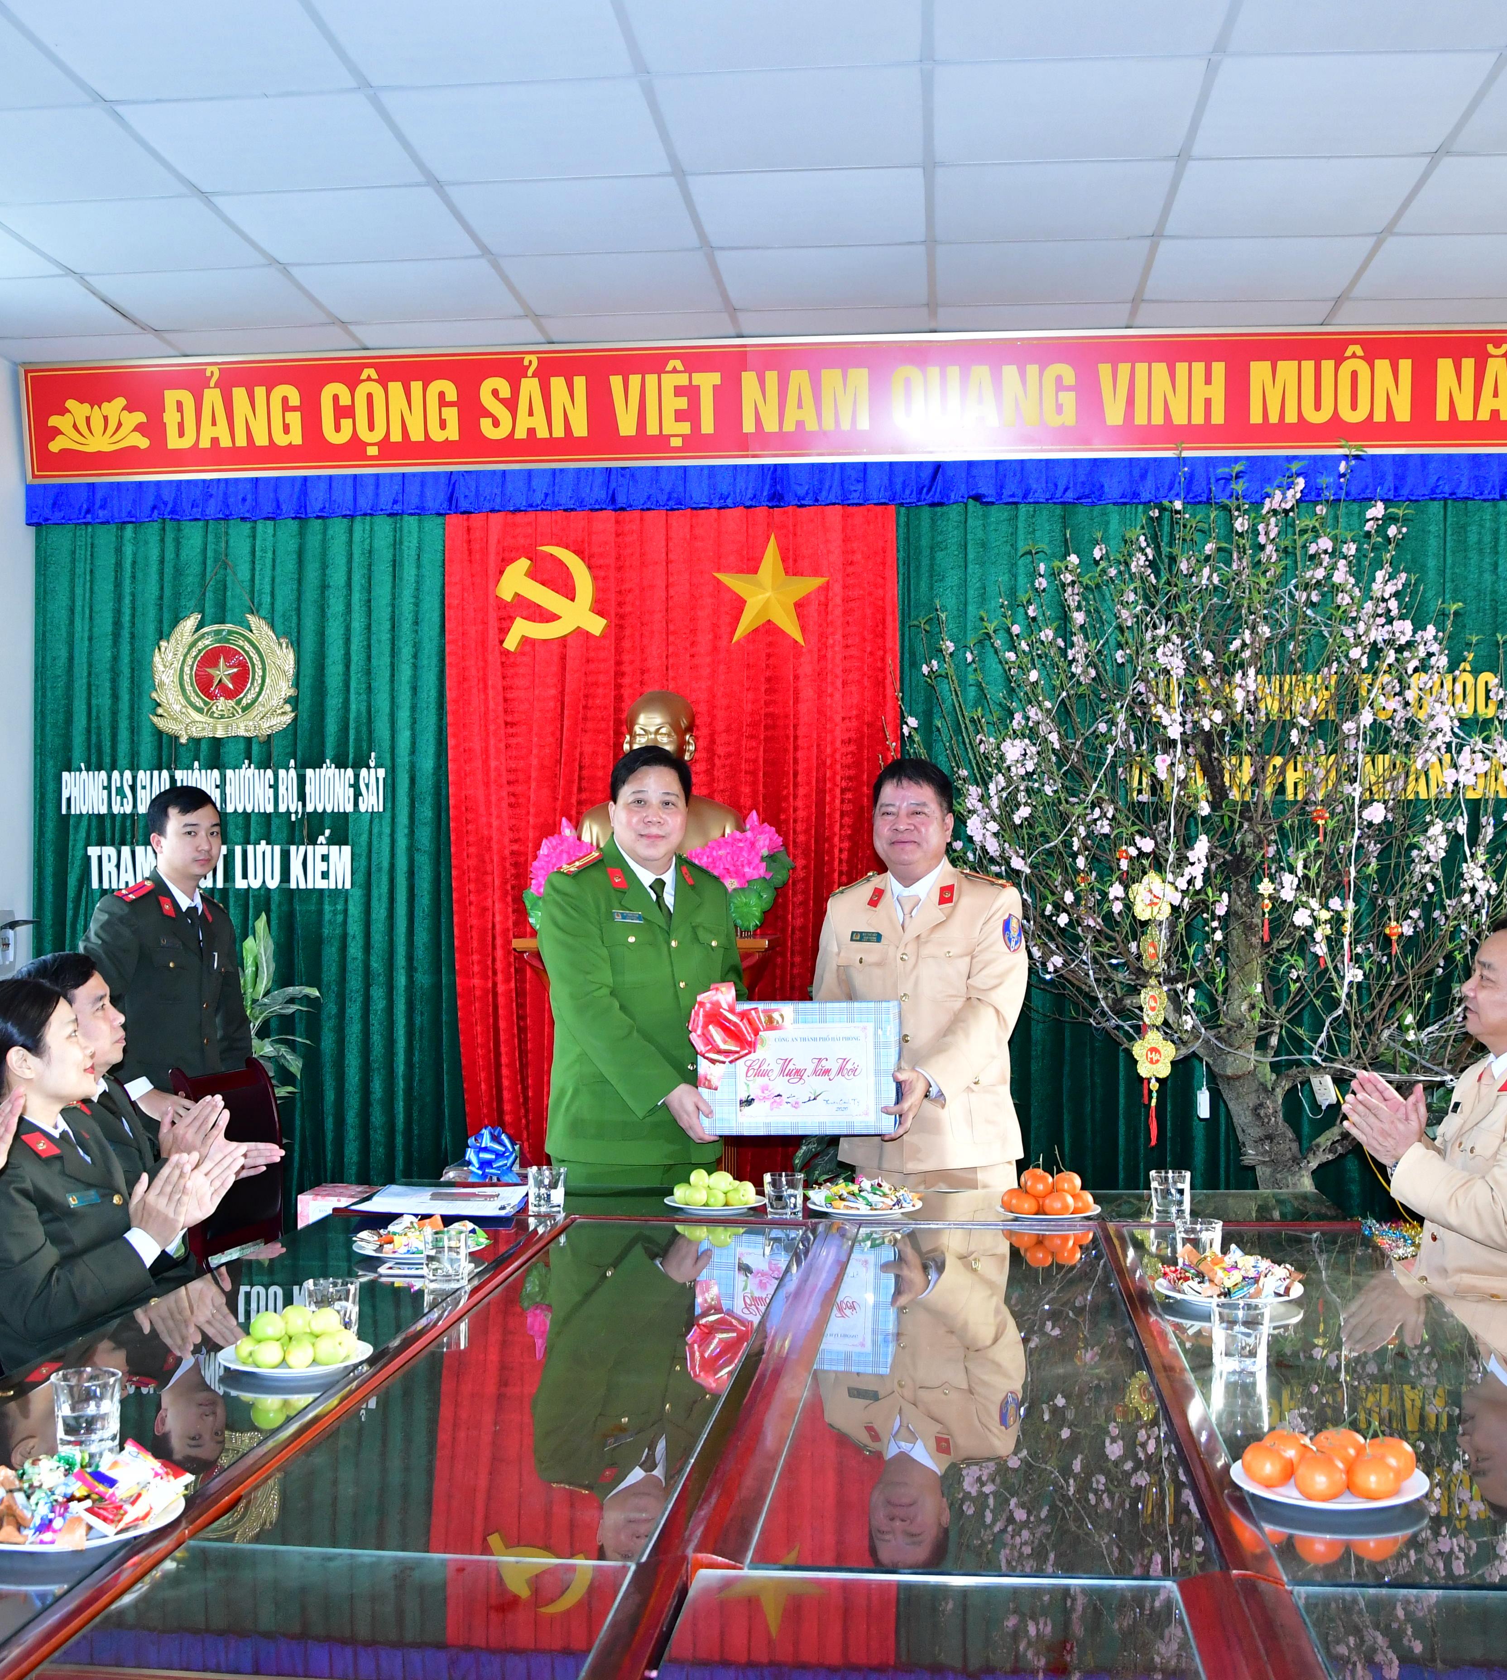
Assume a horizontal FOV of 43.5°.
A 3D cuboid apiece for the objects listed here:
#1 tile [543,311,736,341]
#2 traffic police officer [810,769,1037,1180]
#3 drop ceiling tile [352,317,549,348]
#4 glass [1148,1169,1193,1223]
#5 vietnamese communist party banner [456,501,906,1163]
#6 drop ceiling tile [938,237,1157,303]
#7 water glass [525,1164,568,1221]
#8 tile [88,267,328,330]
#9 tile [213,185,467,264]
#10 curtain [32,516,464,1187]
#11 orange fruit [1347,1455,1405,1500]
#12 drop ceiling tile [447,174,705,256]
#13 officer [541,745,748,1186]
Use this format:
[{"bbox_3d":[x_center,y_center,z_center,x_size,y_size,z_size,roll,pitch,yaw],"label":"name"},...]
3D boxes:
[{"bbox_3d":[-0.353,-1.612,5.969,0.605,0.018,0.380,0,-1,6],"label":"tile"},{"bbox_3d":[0.363,0.647,4.123,0.500,1.660,0.430,0,-1,12],"label":"traffic police officer"},{"bbox_3d":[-0.951,-1.598,5.944,0.600,0.020,0.330,0,-1,6],"label":"drop ceiling tile"},{"bbox_3d":[0.780,0.668,3.540,0.077,0.087,0.077,0,-1,5],"label":"glass"},{"bbox_3d":[-0.257,0.140,5.950,1.430,2.400,0.100,0,-1,6],"label":"vietnamese communist party banner"},{"bbox_3d":[0.803,-1.607,5.331,0.600,0.020,0.580,0,-1,6],"label":"drop ceiling tile"},{"bbox_3d":[-0.406,0.692,3.721,0.073,0.092,0.073,0,-1,6],"label":"water glass"},{"bbox_3d":[-1.586,-1.600,5.569,0.600,0.020,0.580,0,-1,6],"label":"tile"},{"bbox_3d":[-1.039,-1.597,4.897,0.595,0.020,0.585,0,-1,6],"label":"tile"},{"bbox_3d":[-1.630,0.170,6.060,1.430,2.540,0.120,0,-1,5],"label":"curtain"},{"bbox_3d":[0.644,0.657,1.960,0.057,0.051,0.057,0,-1,6],"label":"orange fruit"},{"bbox_3d":[-0.448,-1.600,4.836,0.595,0.020,0.585,0,-1,6],"label":"drop ceiling tile"},{"bbox_3d":[-0.232,0.640,4.053,0.500,1.690,0.430,1,-1,-27],"label":"officer"}]

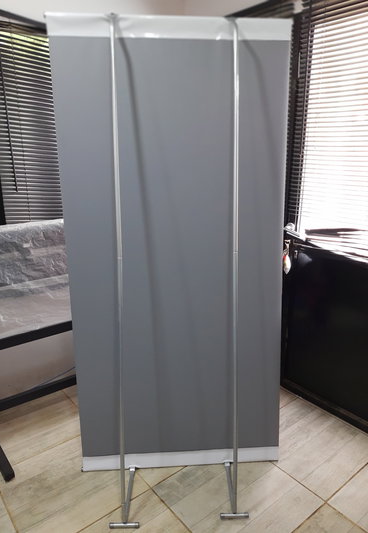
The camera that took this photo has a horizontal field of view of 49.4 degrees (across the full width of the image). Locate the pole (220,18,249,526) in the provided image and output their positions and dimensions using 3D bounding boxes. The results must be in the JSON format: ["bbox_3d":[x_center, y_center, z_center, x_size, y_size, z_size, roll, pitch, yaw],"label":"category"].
[{"bbox_3d":[0.188,0.035,1.581,0.119,1.970,0.345,-1,11,-4],"label":"pole"}]

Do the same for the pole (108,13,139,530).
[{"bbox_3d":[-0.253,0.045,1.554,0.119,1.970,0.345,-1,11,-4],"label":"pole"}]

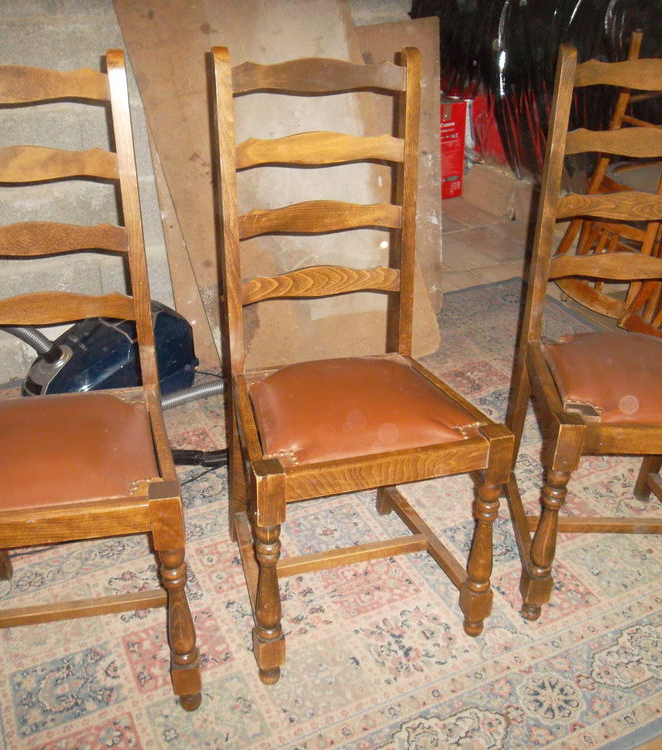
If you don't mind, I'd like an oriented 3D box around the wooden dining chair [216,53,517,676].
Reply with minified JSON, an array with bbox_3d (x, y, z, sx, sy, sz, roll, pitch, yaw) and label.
[{"bbox_3d":[0.034,-0.017,1.448,0.451,1.059,0.467,-7,28,-16],"label":"wooden dining chair"}]

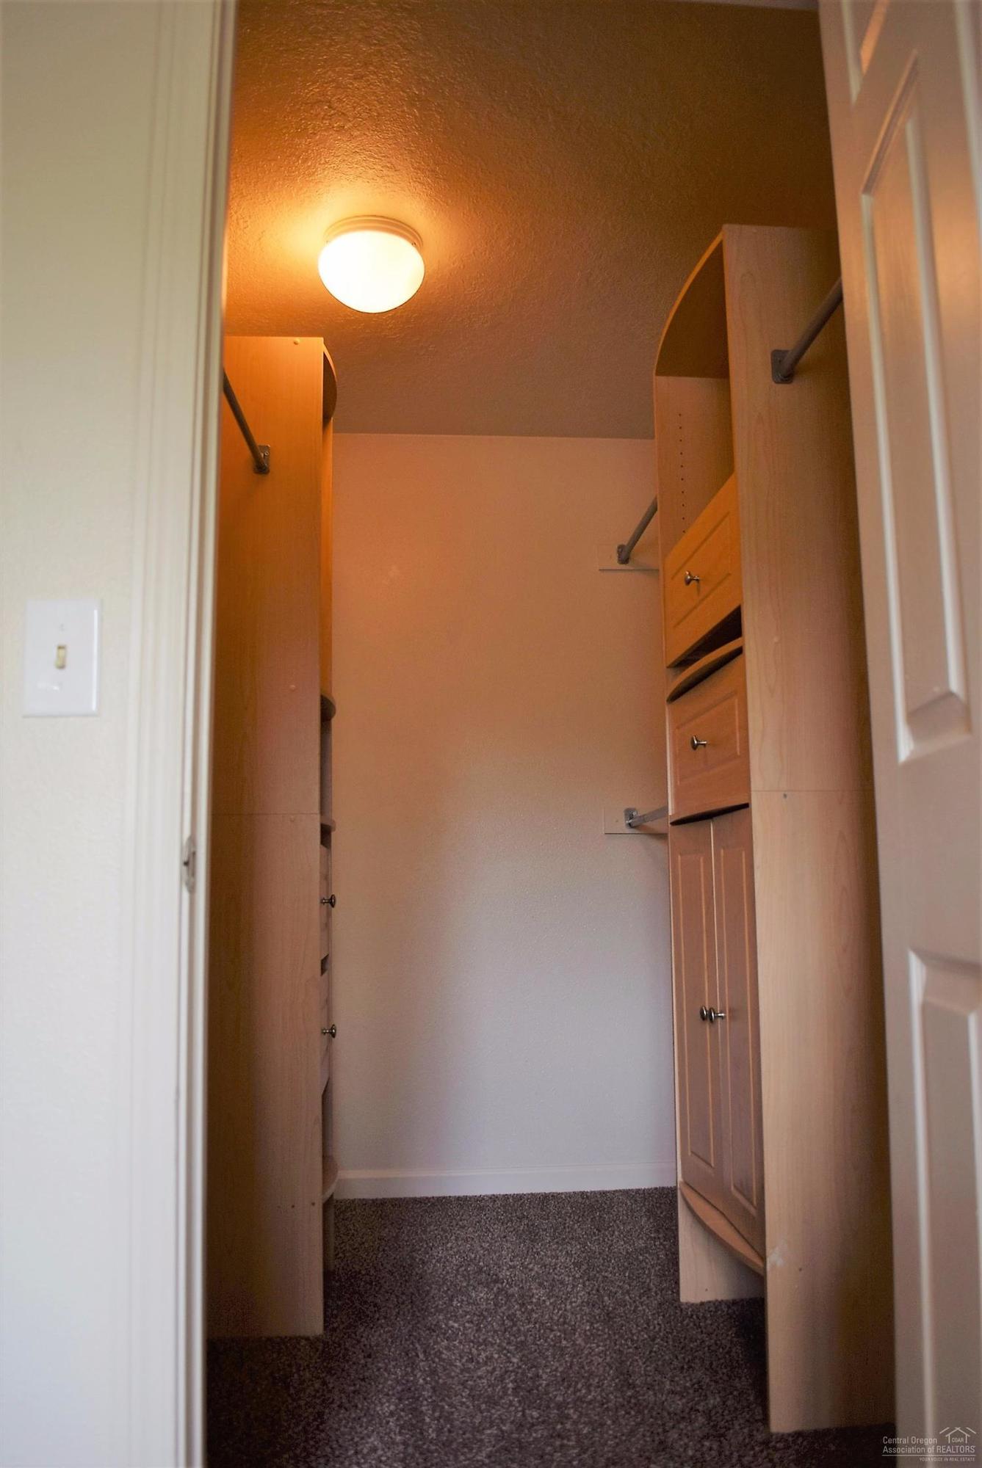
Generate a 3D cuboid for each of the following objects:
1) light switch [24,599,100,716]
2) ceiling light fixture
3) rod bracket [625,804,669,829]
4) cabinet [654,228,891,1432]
[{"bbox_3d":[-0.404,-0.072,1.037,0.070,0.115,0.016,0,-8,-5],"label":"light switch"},{"bbox_3d":[-0.261,-1.014,2.418,0.234,0.144,0.234,0,-8,-5],"label":"ceiling light fixture"},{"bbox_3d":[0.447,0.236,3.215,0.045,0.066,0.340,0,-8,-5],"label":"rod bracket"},{"bbox_3d":[0.598,0.135,2.244,0.380,2.136,0.600,0,-8,-5],"label":"cabinet"}]

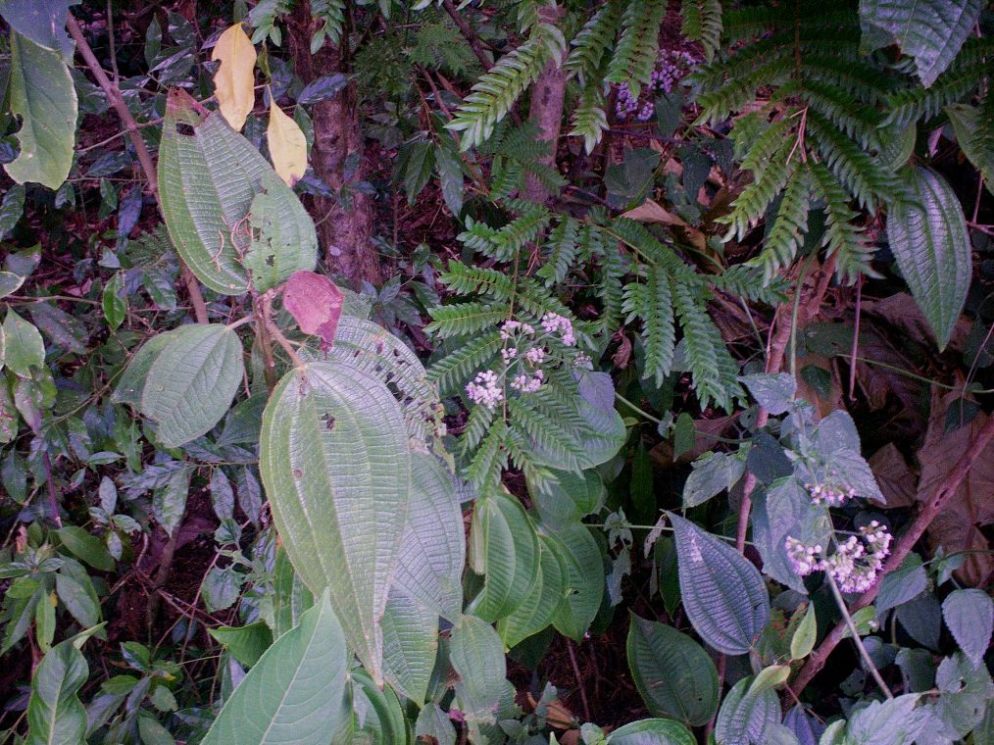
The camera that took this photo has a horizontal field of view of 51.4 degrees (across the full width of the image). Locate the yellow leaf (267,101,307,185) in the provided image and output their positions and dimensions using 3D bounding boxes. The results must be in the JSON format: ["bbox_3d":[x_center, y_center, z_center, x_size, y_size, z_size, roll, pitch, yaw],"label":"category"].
[{"bbox_3d":[-0.193,-0.210,0.950,0.033,0.081,0.025,-12,6,-7],"label":"yellow leaf"}]

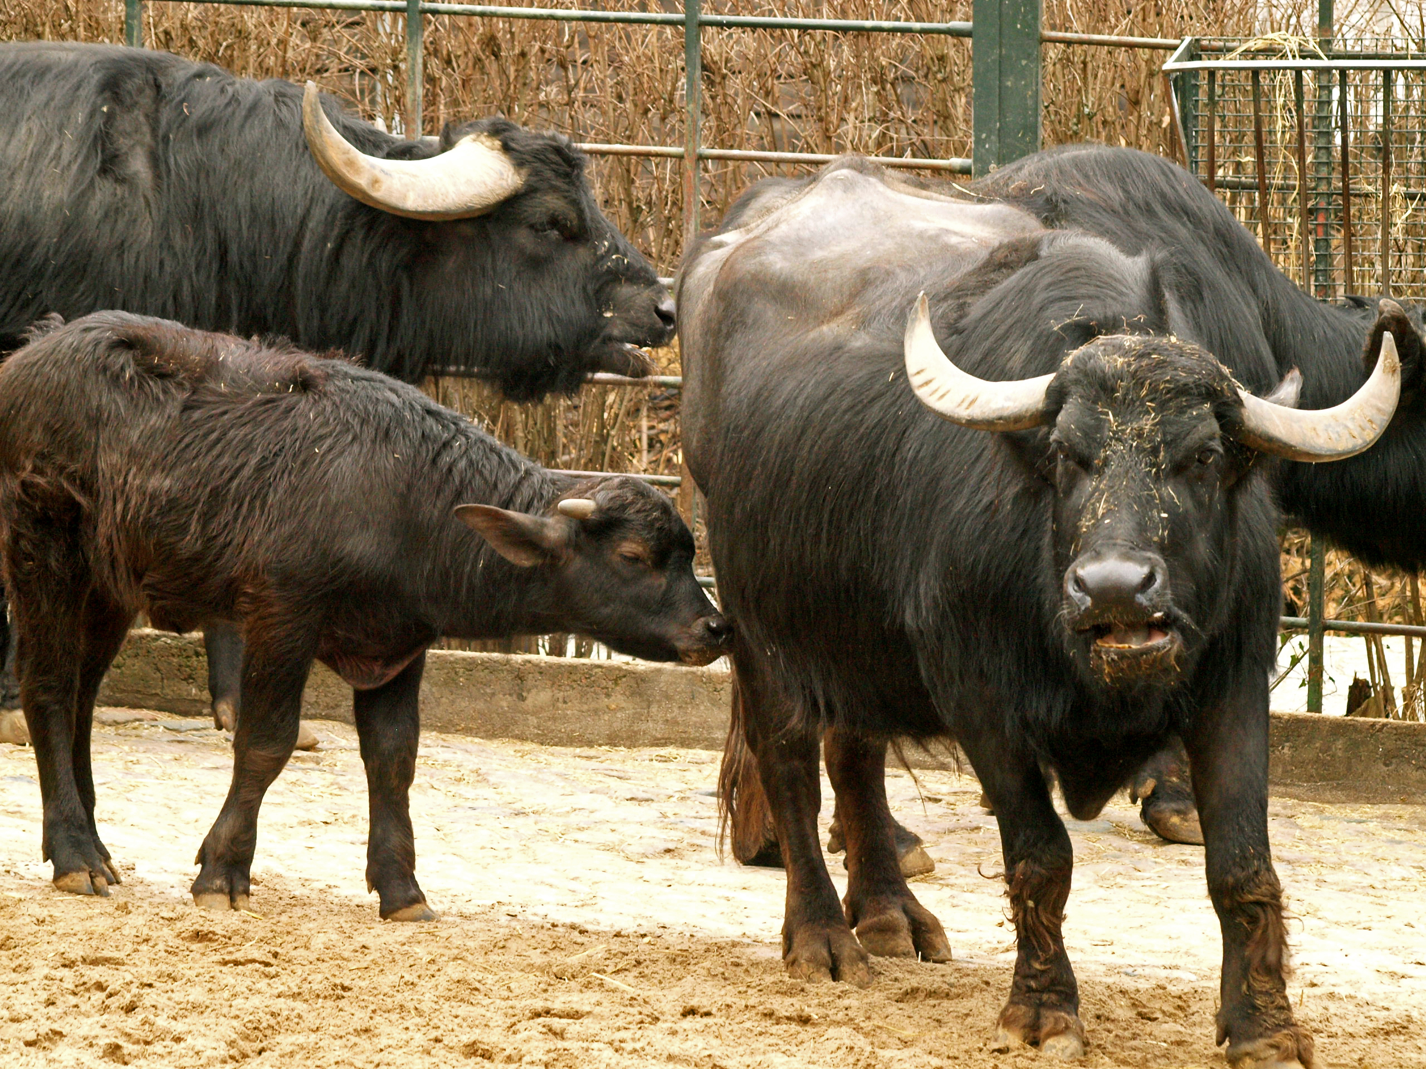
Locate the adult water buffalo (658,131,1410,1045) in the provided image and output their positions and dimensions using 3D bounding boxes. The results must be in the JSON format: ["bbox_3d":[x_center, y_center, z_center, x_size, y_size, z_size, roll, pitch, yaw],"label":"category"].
[{"bbox_3d":[0.446,0.093,16.547,0.800,1.430,2.150,-2,5,-21],"label":"adult water buffalo"}]

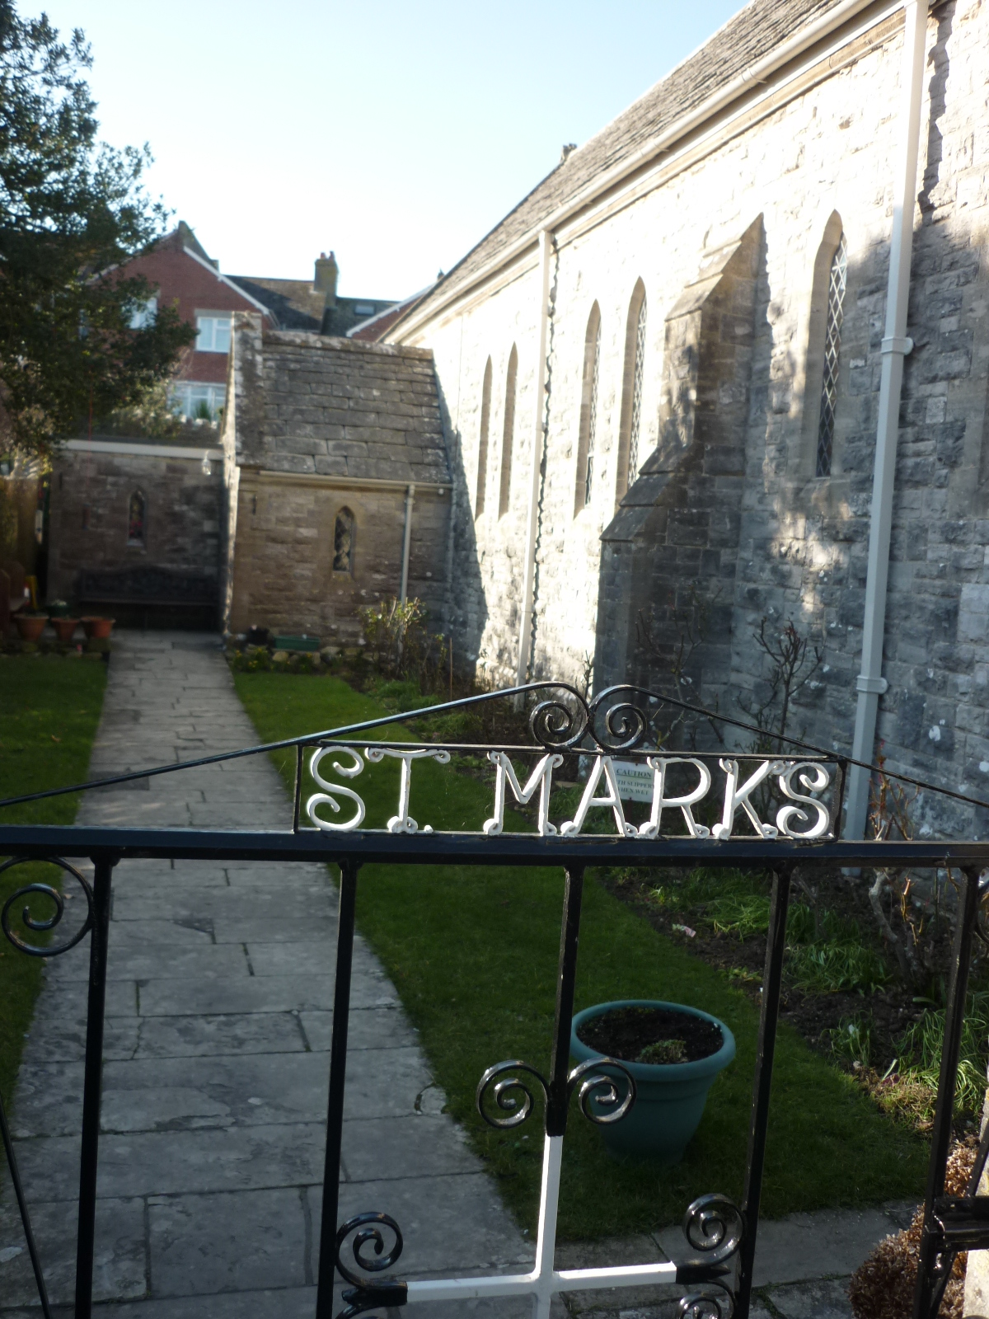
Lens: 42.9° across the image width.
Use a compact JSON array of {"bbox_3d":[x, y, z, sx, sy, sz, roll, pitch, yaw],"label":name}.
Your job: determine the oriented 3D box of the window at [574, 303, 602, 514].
[{"bbox_3d":[0.825,-2.074,10.479,0.140,1.820,0.420,2,6,-16],"label":"window"}]

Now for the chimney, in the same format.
[{"bbox_3d":[-6.416,-14.461,47.883,0.850,2.200,0.800,3,6,-6],"label":"chimney"}]

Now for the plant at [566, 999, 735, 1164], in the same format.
[{"bbox_3d":[0.404,1.115,3.301,0.425,0.310,0.425,2,6,-16],"label":"plant"}]

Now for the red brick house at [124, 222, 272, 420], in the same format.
[{"bbox_3d":[-11.507,-11.529,47.154,6.630,7.490,8.000,3,6,-6],"label":"red brick house"}]

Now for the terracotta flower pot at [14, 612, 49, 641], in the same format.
[{"bbox_3d":[-4.866,-0.358,13.225,0.375,0.310,0.375,2,6,-16],"label":"terracotta flower pot"}]

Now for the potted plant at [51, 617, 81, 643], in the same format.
[{"bbox_3d":[-4.540,-0.330,13.319,0.325,0.280,0.325,2,6,-16],"label":"potted plant"}]

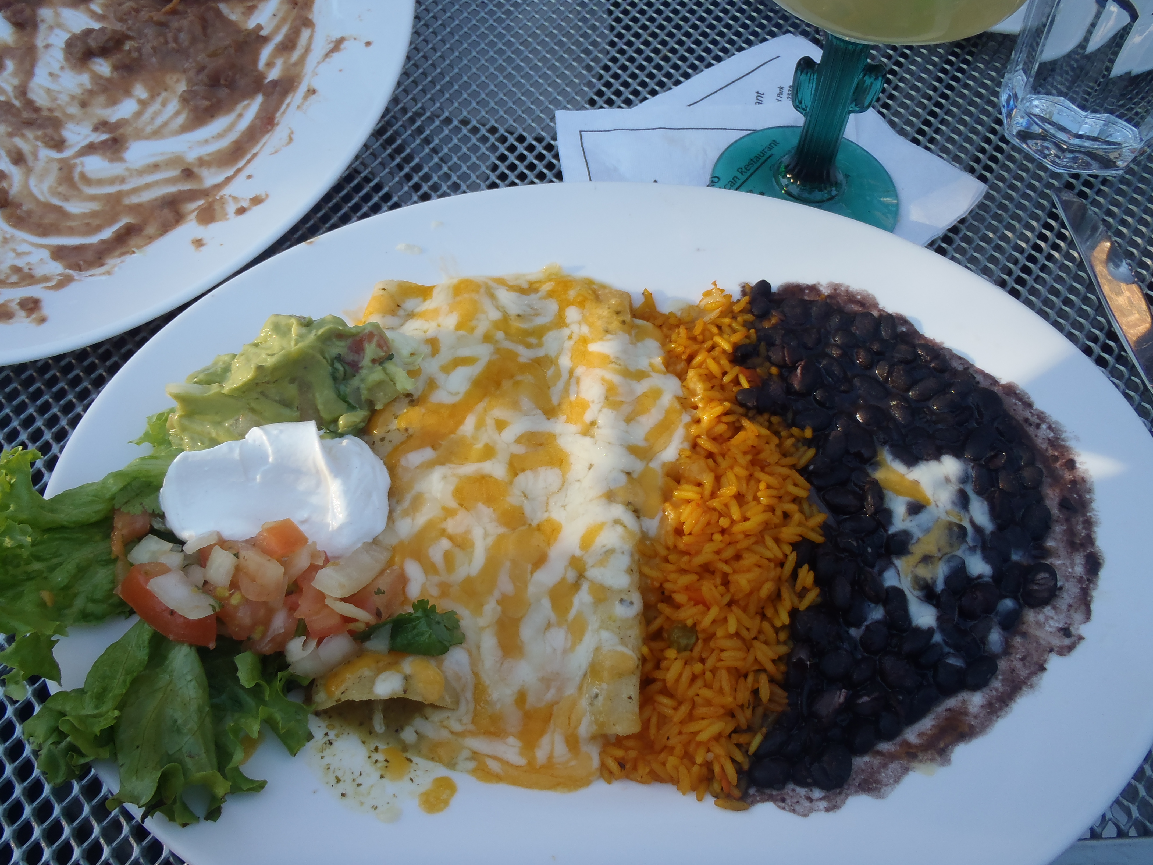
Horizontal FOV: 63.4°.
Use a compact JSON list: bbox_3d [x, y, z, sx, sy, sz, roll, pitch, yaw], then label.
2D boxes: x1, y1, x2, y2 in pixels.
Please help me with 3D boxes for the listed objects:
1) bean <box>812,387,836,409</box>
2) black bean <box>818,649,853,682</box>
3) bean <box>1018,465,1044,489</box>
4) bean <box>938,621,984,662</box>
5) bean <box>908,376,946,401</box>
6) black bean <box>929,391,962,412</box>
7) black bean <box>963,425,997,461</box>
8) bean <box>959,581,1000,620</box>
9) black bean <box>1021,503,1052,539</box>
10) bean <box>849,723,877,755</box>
[{"bbox_3d":[0.085,-0.012,0.321,0.007,0.007,0.010,-34,66,-19],"label":"bean"},{"bbox_3d":[0.076,0.068,0.273,0.011,0.007,0.009,-16,61,-10],"label":"black bean"},{"bbox_3d":[0.150,0.015,0.307,0.008,0.007,0.009,23,62,12],"label":"bean"},{"bbox_3d":[0.114,0.062,0.277,0.009,0.008,0.013,-38,67,-21],"label":"bean"},{"bbox_3d":[0.121,-0.015,0.321,0.014,0.007,0.008,-30,65,-17],"label":"bean"},{"bbox_3d":[0.124,-0.010,0.313,0.011,0.006,0.007,-22,63,-14],"label":"black bean"},{"bbox_3d":[0.132,0.003,0.306,0.009,0.007,0.014,38,66,18],"label":"black bean"},{"bbox_3d":[0.123,0.051,0.284,0.014,0.008,0.010,-34,66,-19],"label":"bean"},{"bbox_3d":[0.151,0.029,0.305,0.009,0.008,0.014,18,61,9],"label":"black bean"},{"bbox_3d":[0.083,0.089,0.271,0.007,0.007,0.010,36,66,18],"label":"bean"}]

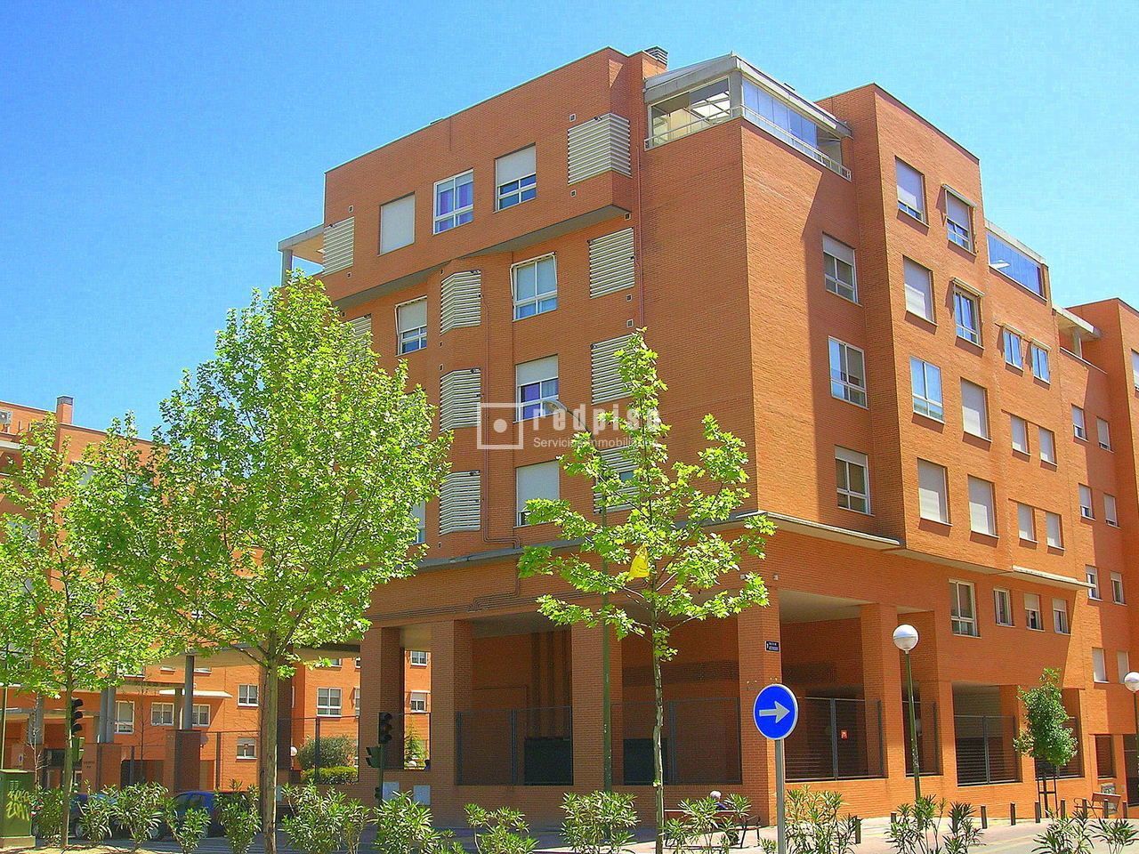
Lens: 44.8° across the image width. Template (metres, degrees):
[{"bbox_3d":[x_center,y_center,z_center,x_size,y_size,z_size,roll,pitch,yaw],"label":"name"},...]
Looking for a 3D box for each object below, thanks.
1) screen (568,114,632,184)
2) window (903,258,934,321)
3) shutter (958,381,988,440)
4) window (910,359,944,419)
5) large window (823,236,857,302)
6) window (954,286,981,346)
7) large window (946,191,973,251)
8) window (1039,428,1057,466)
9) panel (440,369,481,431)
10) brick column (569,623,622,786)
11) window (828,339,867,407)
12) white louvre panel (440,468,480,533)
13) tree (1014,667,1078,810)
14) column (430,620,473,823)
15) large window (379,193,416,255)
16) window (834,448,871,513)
[{"bbox_3d":[0.827,-7.568,38.336,1.601,1.667,0.860,-12,-18,40],"label":"screen"},{"bbox_3d":[10.148,-3.967,40.362,0.160,1.690,1.800,-12,-18,40],"label":"window"},{"bbox_3d":[12.291,-0.500,42.030,0.180,1.655,1.849,-12,-18,40],"label":"shutter"},{"bbox_3d":[10.433,-1.076,40.456,0.158,1.685,1.853,-12,-18,40],"label":"window"},{"bbox_3d":[7.498,-4.374,38.572,0.160,1.665,1.770,-12,-18,40],"label":"large window"},{"bbox_3d":[12.520,-3.437,43.484,0.158,1.636,1.792,-12,-18,40],"label":"window"},{"bbox_3d":[12.145,-6.401,43.331,0.160,1.700,1.770,-12,-18,40],"label":"large window"},{"bbox_3d":[16.507,0.674,47.950,0.160,1.190,1.430,-12,-18,40],"label":"window"},{"bbox_3d":[-3.236,-0.731,39.846,1.500,1.690,0.420,-12,-18,40],"label":"panel"},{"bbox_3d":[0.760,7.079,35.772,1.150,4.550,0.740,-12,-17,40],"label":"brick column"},{"bbox_3d":[7.550,-1.464,37.616,0.150,1.640,1.840,-12,-17,40],"label":"window"},{"bbox_3d":[-3.121,2.141,39.114,1.310,1.680,0.240,-7,-15,26],"label":"white louvre panel"},{"bbox_3d":[14.526,9.668,42.213,1.875,4.465,1.875,-12,-18,40],"label":"tree"},{"bbox_3d":[-3.364,8.340,39.511,0.970,5.620,0.740,-12,-18,40],"label":"column"},{"bbox_3d":[-5.312,-6.318,43.155,1.621,1.684,0.180,-12,-18,40],"label":"large window"},{"bbox_3d":[7.564,1.467,37.201,0.180,1.666,1.747,-12,-18,40],"label":"window"}]

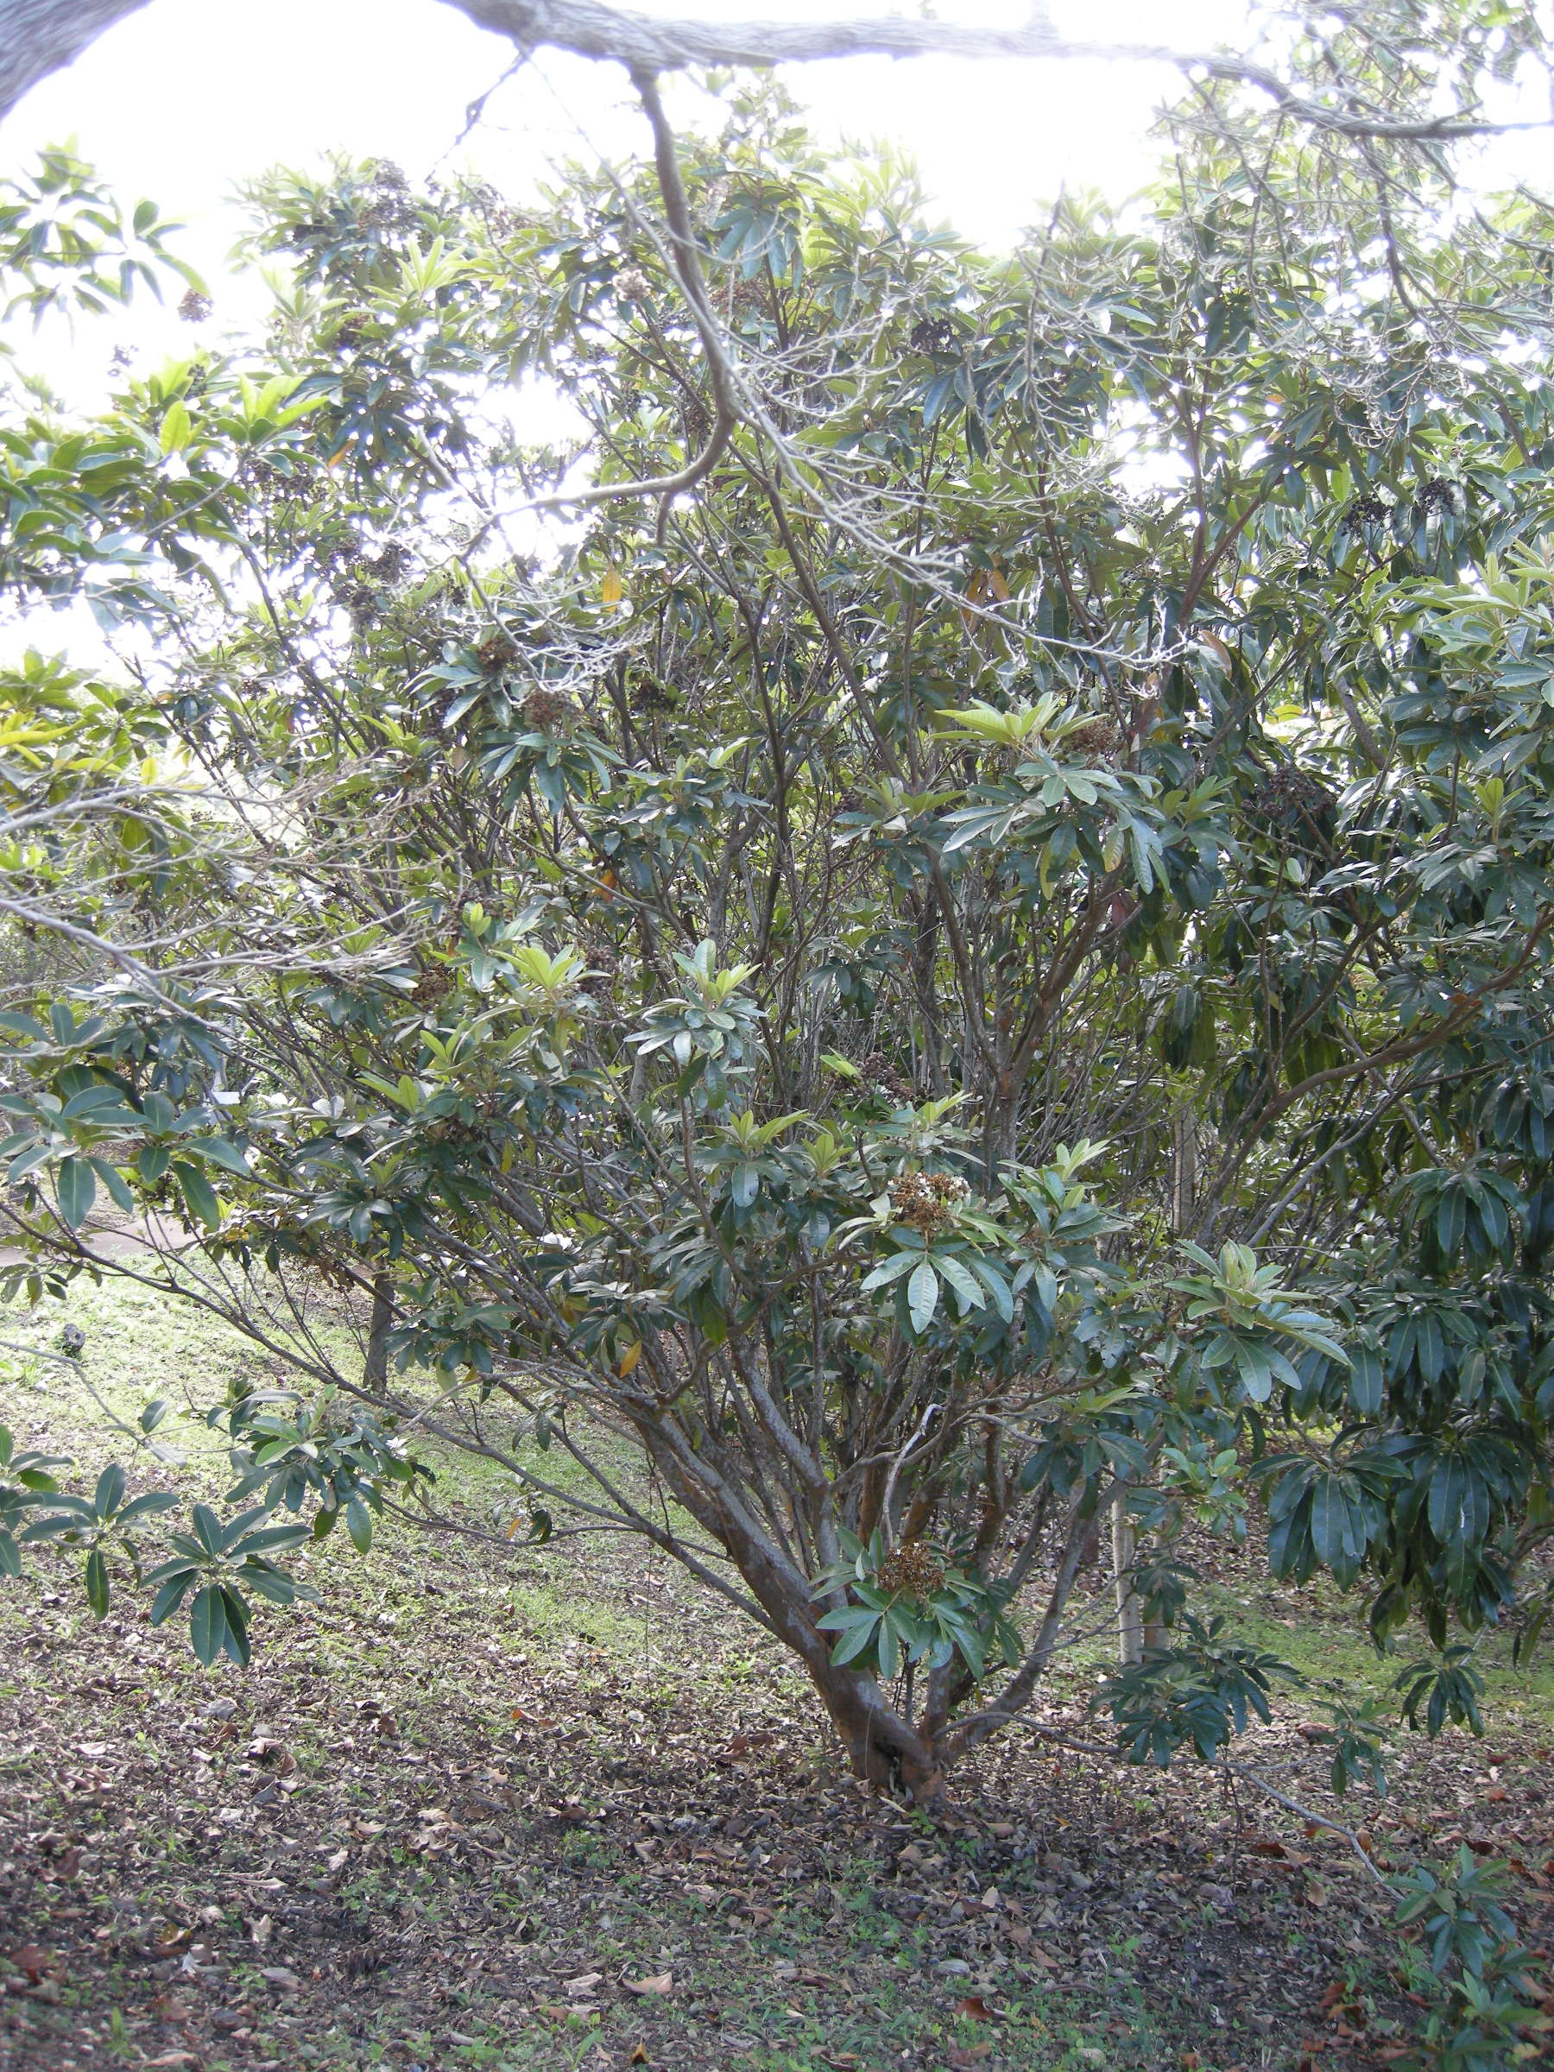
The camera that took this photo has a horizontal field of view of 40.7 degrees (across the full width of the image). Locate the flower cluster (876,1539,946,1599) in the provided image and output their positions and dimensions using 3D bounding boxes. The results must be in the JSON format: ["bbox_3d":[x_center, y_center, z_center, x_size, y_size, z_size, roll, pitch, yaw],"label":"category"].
[{"bbox_3d":[0.282,1.119,4.400,0.146,0.120,0.134,0,-2,0],"label":"flower cluster"}]

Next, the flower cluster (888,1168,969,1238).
[{"bbox_3d":[0.293,0.322,4.050,0.156,0.128,0.144,0,-2,0],"label":"flower cluster"}]

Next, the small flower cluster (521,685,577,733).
[{"bbox_3d":[-0.512,-0.735,4.700,0.127,0.104,0.117,0,-2,0],"label":"small flower cluster"}]

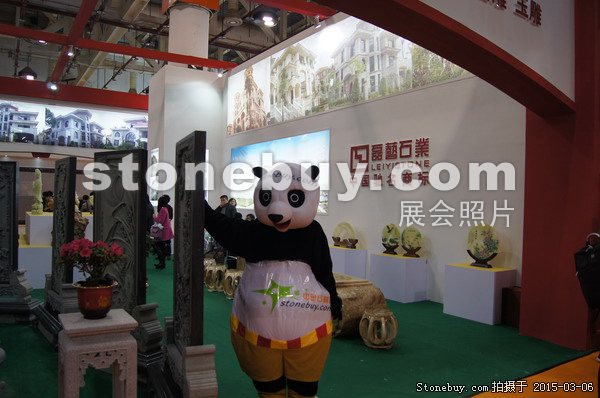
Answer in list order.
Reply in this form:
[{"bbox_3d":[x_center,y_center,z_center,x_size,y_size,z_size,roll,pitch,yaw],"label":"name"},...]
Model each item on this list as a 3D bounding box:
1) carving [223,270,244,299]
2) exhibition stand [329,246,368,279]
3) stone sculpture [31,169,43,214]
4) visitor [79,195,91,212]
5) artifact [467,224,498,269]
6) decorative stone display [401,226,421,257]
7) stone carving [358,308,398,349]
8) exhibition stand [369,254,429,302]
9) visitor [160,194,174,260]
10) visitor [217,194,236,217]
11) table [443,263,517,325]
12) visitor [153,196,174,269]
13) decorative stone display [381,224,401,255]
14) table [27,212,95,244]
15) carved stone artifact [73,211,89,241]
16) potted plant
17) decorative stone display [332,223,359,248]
[{"bbox_3d":[-1.058,1.392,7.347,0.370,0.435,0.370,1,0,0],"label":"carving"},{"bbox_3d":[0.830,1.245,8.529,0.500,0.690,0.740,1,0,-33],"label":"exhibition stand"},{"bbox_3d":[-5.136,-0.139,8.768,0.210,0.870,0.200,1,0,-6],"label":"stone sculpture"},{"bbox_3d":[-6.332,0.682,13.200,0.440,1.630,0.280,1,0,-6],"label":"visitor"},{"bbox_3d":[2.594,0.659,6.370,0.150,0.610,0.500,1,0,-38],"label":"artifact"},{"bbox_3d":[1.840,0.703,7.392,0.360,0.490,0.140,1,0,39],"label":"decorative stone display"},{"bbox_3d":[0.897,1.466,5.093,0.430,0.370,0.430,1,0,0],"label":"stone carving"},{"bbox_3d":[1.626,1.264,7.371,0.500,0.690,0.750,1,0,-33],"label":"exhibition stand"},{"bbox_3d":[-3.269,0.700,11.134,0.470,1.610,0.320,1,0,-30],"label":"visitor"},{"bbox_3d":[-1.619,0.749,9.801,0.500,1.655,0.320,1,0,22],"label":"visitor"},{"bbox_3d":[2.540,1.327,6.387,0.490,0.700,0.740,1,0,-34],"label":"table"},{"bbox_3d":[-3.090,0.759,10.254,0.370,1.610,0.440,1,0,21],"label":"visitor"},{"bbox_3d":[1.567,0.692,7.755,0.140,0.500,0.400,1,0,-42],"label":"decorative stone display"},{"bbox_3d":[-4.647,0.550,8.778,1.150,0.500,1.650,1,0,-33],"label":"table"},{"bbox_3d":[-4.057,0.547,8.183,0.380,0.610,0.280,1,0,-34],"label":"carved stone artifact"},{"bbox_3d":[-1.369,0.519,2.950,0.420,0.500,0.400,1,0,-25],"label":"potted plant"},{"bbox_3d":[0.898,0.705,8.730,0.150,0.470,0.620,1,0,-34],"label":"decorative stone display"}]

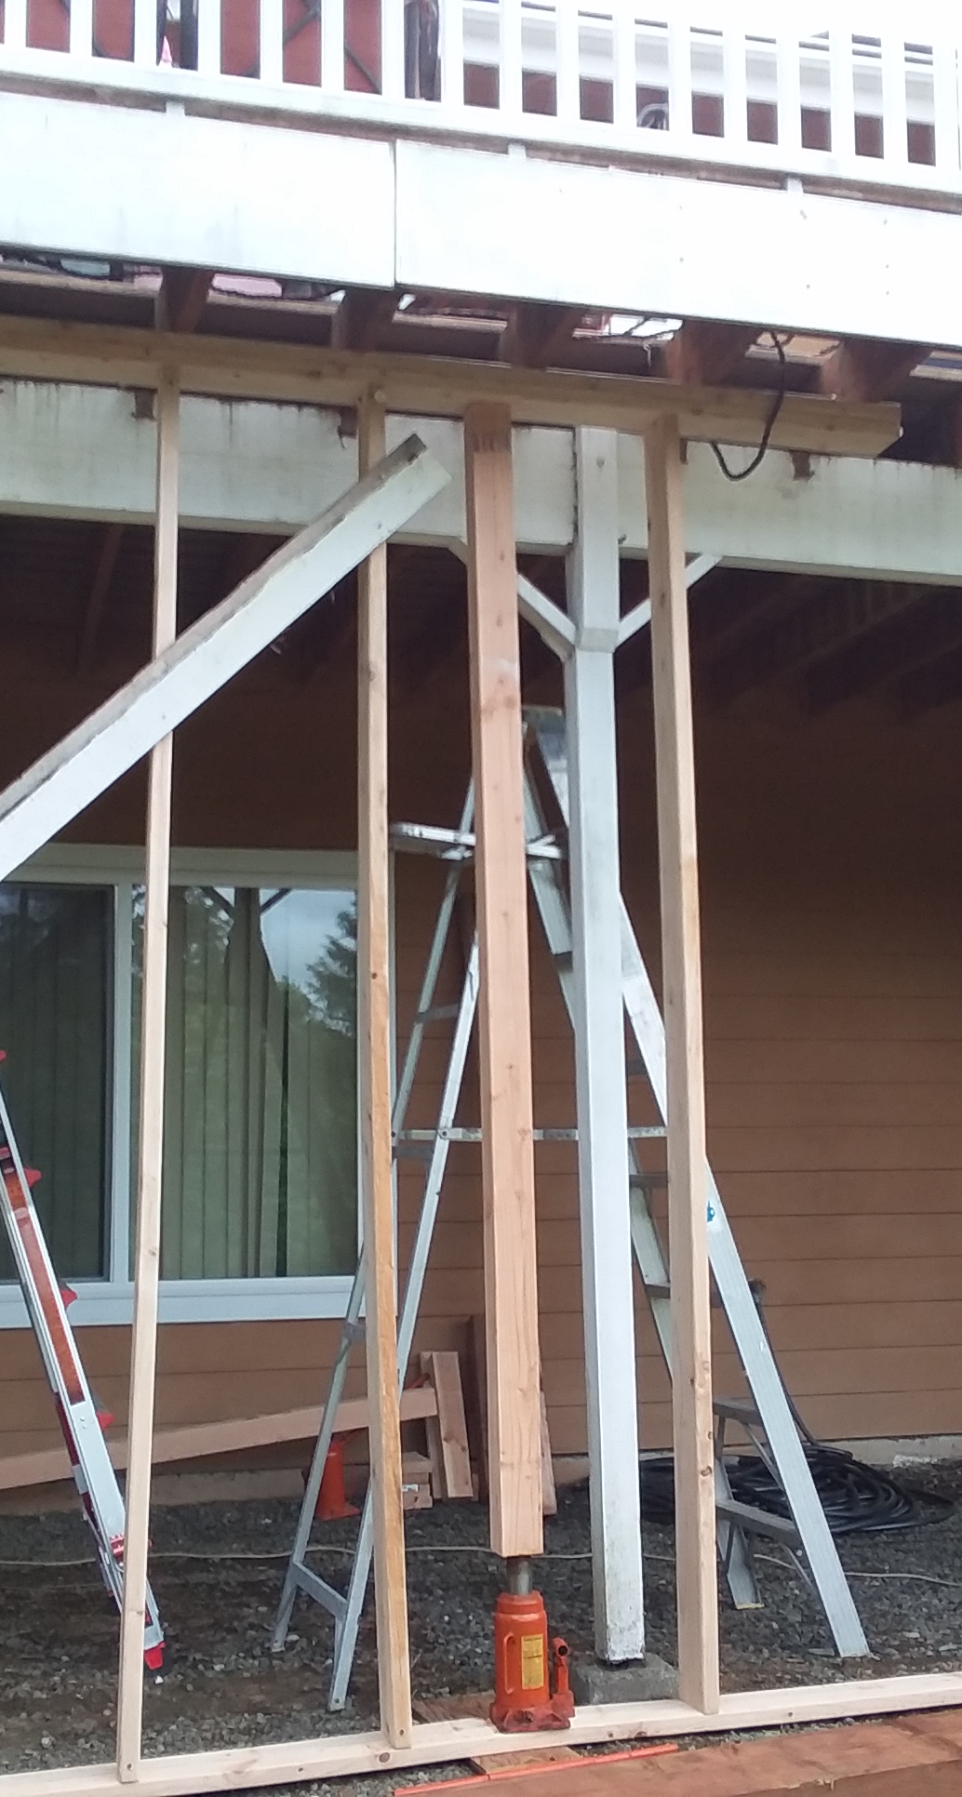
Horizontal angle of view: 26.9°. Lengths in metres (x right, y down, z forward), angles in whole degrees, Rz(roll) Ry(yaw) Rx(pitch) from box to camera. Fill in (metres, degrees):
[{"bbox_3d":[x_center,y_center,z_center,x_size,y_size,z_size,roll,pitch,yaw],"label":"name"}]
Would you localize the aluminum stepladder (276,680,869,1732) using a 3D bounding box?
[{"bbox_3d":[0.194,0.688,5.014,1.304,2.306,0.591,1,-7,-17],"label":"aluminum stepladder"}]

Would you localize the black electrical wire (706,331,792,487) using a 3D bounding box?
[{"bbox_3d":[0.599,-1.097,4.572,0.138,0.259,0.243,1,-7,-17],"label":"black electrical wire"}]

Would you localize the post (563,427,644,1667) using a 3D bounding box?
[{"bbox_3d":[0.283,0.281,4.604,0.091,2.807,0.091,1,-7,-17],"label":"post"}]

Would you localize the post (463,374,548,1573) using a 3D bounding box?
[{"bbox_3d":[0.042,0.136,4.312,0.088,2.457,0.089,1,-7,-17],"label":"post"}]

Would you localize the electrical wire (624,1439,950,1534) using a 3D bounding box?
[{"bbox_3d":[1.013,1.964,6.798,1.093,0.182,0.992,1,-7,-17],"label":"electrical wire"}]

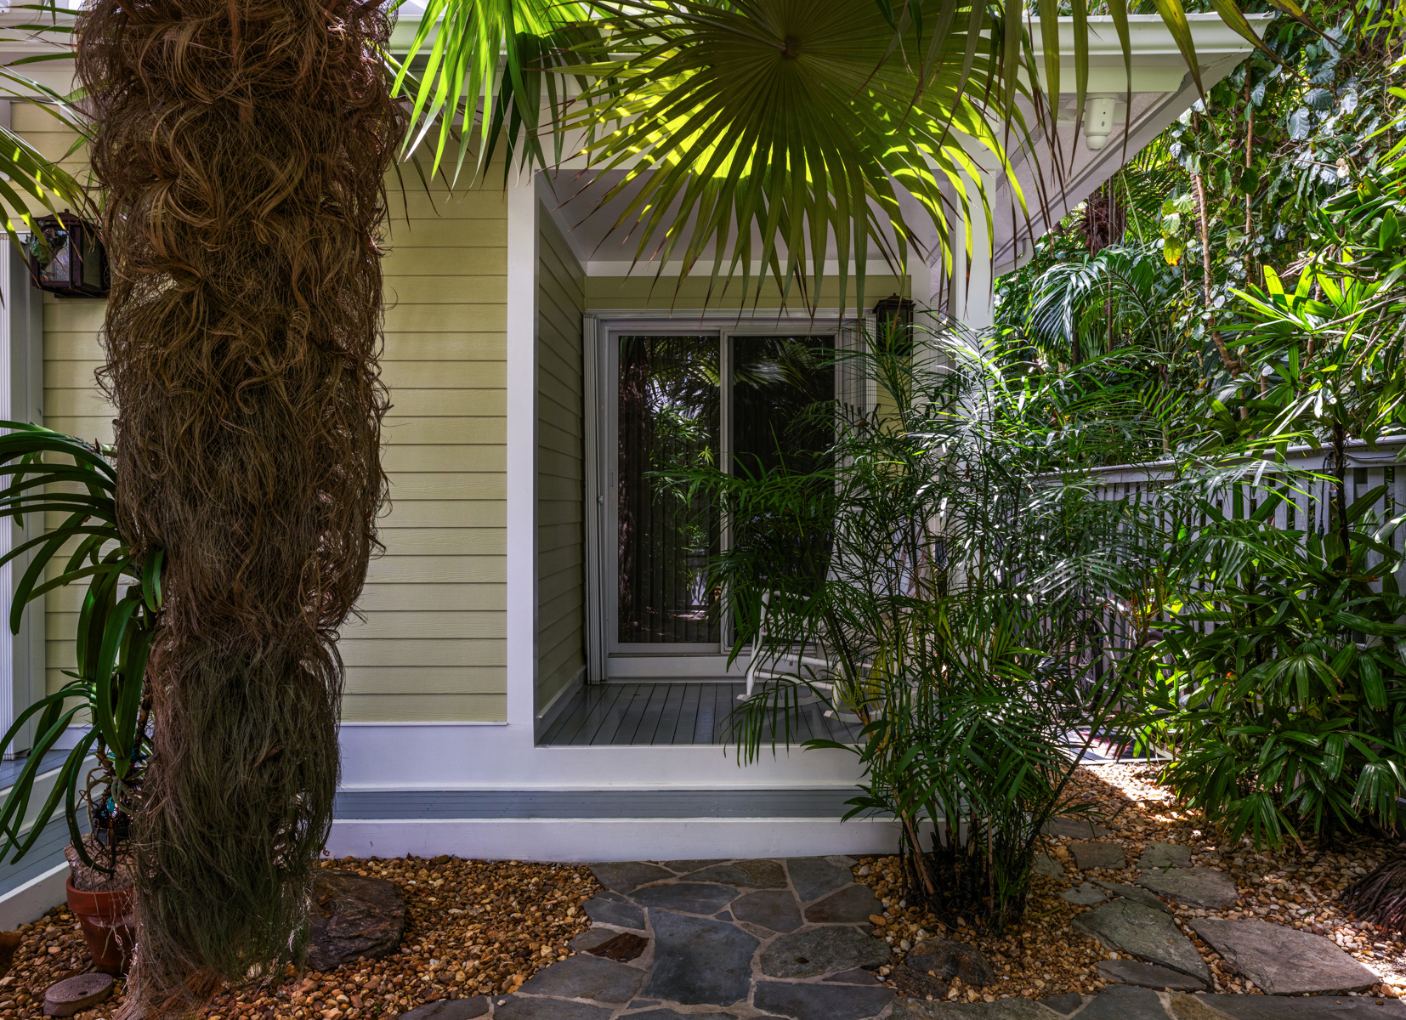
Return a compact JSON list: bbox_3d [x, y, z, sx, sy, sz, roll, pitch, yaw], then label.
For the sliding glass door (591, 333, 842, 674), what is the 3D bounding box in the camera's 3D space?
[{"bbox_3d":[0.155,-0.052,4.920,1.500,2.070,0.130,0,0,1],"label":"sliding glass door"}]

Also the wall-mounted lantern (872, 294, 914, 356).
[{"bbox_3d":[1.068,-1.040,4.730,0.215,0.335,0.225,0,0,1],"label":"wall-mounted lantern"}]

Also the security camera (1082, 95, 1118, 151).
[{"bbox_3d":[1.375,-1.342,2.950,0.120,0.200,0.125,0,0,1],"label":"security camera"}]

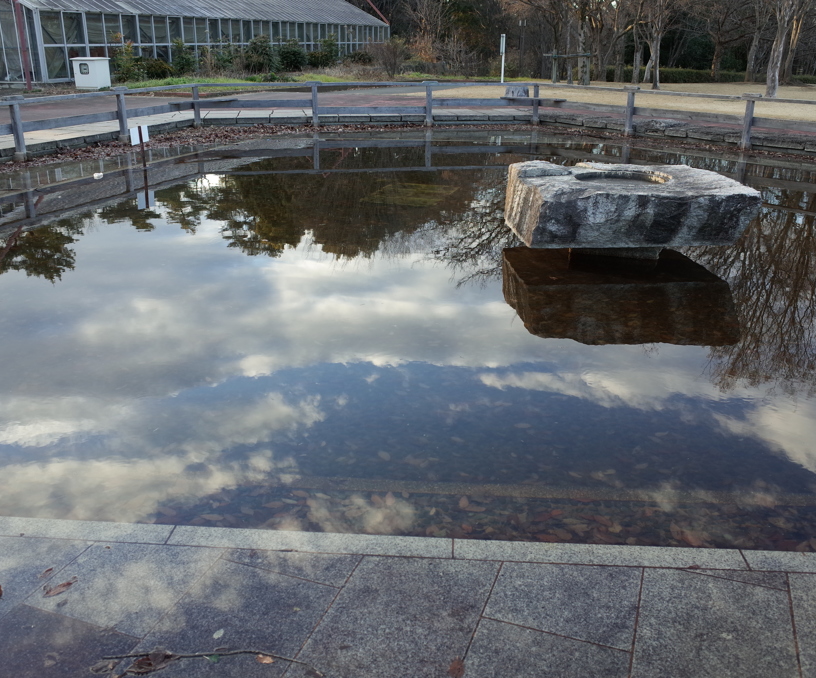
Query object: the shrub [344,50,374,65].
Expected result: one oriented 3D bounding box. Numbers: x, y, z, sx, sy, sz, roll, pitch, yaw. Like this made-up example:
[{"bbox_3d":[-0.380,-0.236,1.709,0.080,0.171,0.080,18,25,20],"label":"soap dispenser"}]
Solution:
[{"bbox_3d":[-2.158,-12.498,35.374,1.330,0.680,1.200,0,21,0],"label":"shrub"}]

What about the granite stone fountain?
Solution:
[{"bbox_3d":[1.608,-0.951,6.053,1.570,0.560,1.300,0,21,-2],"label":"granite stone fountain"}]

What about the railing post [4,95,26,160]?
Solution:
[{"bbox_3d":[-4.879,-2.627,9.929,0.140,0.800,0.240,7,22,17],"label":"railing post"}]

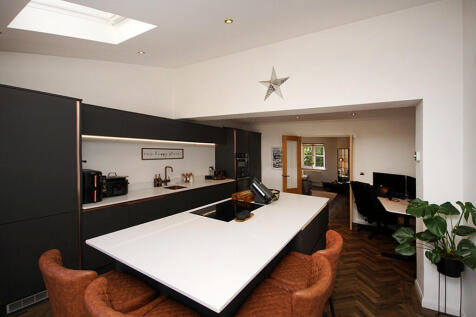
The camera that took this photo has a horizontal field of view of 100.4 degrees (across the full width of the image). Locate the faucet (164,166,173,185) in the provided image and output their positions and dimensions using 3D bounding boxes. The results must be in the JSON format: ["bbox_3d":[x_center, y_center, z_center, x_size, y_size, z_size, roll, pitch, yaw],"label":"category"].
[{"bbox_3d":[-1.387,0.348,3.970,0.230,0.370,0.120,0,1,35],"label":"faucet"}]

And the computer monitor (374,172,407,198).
[{"bbox_3d":[2.790,0.490,3.627,0.160,0.410,0.610,-1,0,-13],"label":"computer monitor"}]

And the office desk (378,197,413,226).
[{"bbox_3d":[2.724,1.086,3.198,0.700,0.720,1.400,0,0,29],"label":"office desk"}]

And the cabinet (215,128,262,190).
[{"bbox_3d":[0.064,0.360,5.575,0.630,2.190,1.250,0,1,35],"label":"cabinet"}]

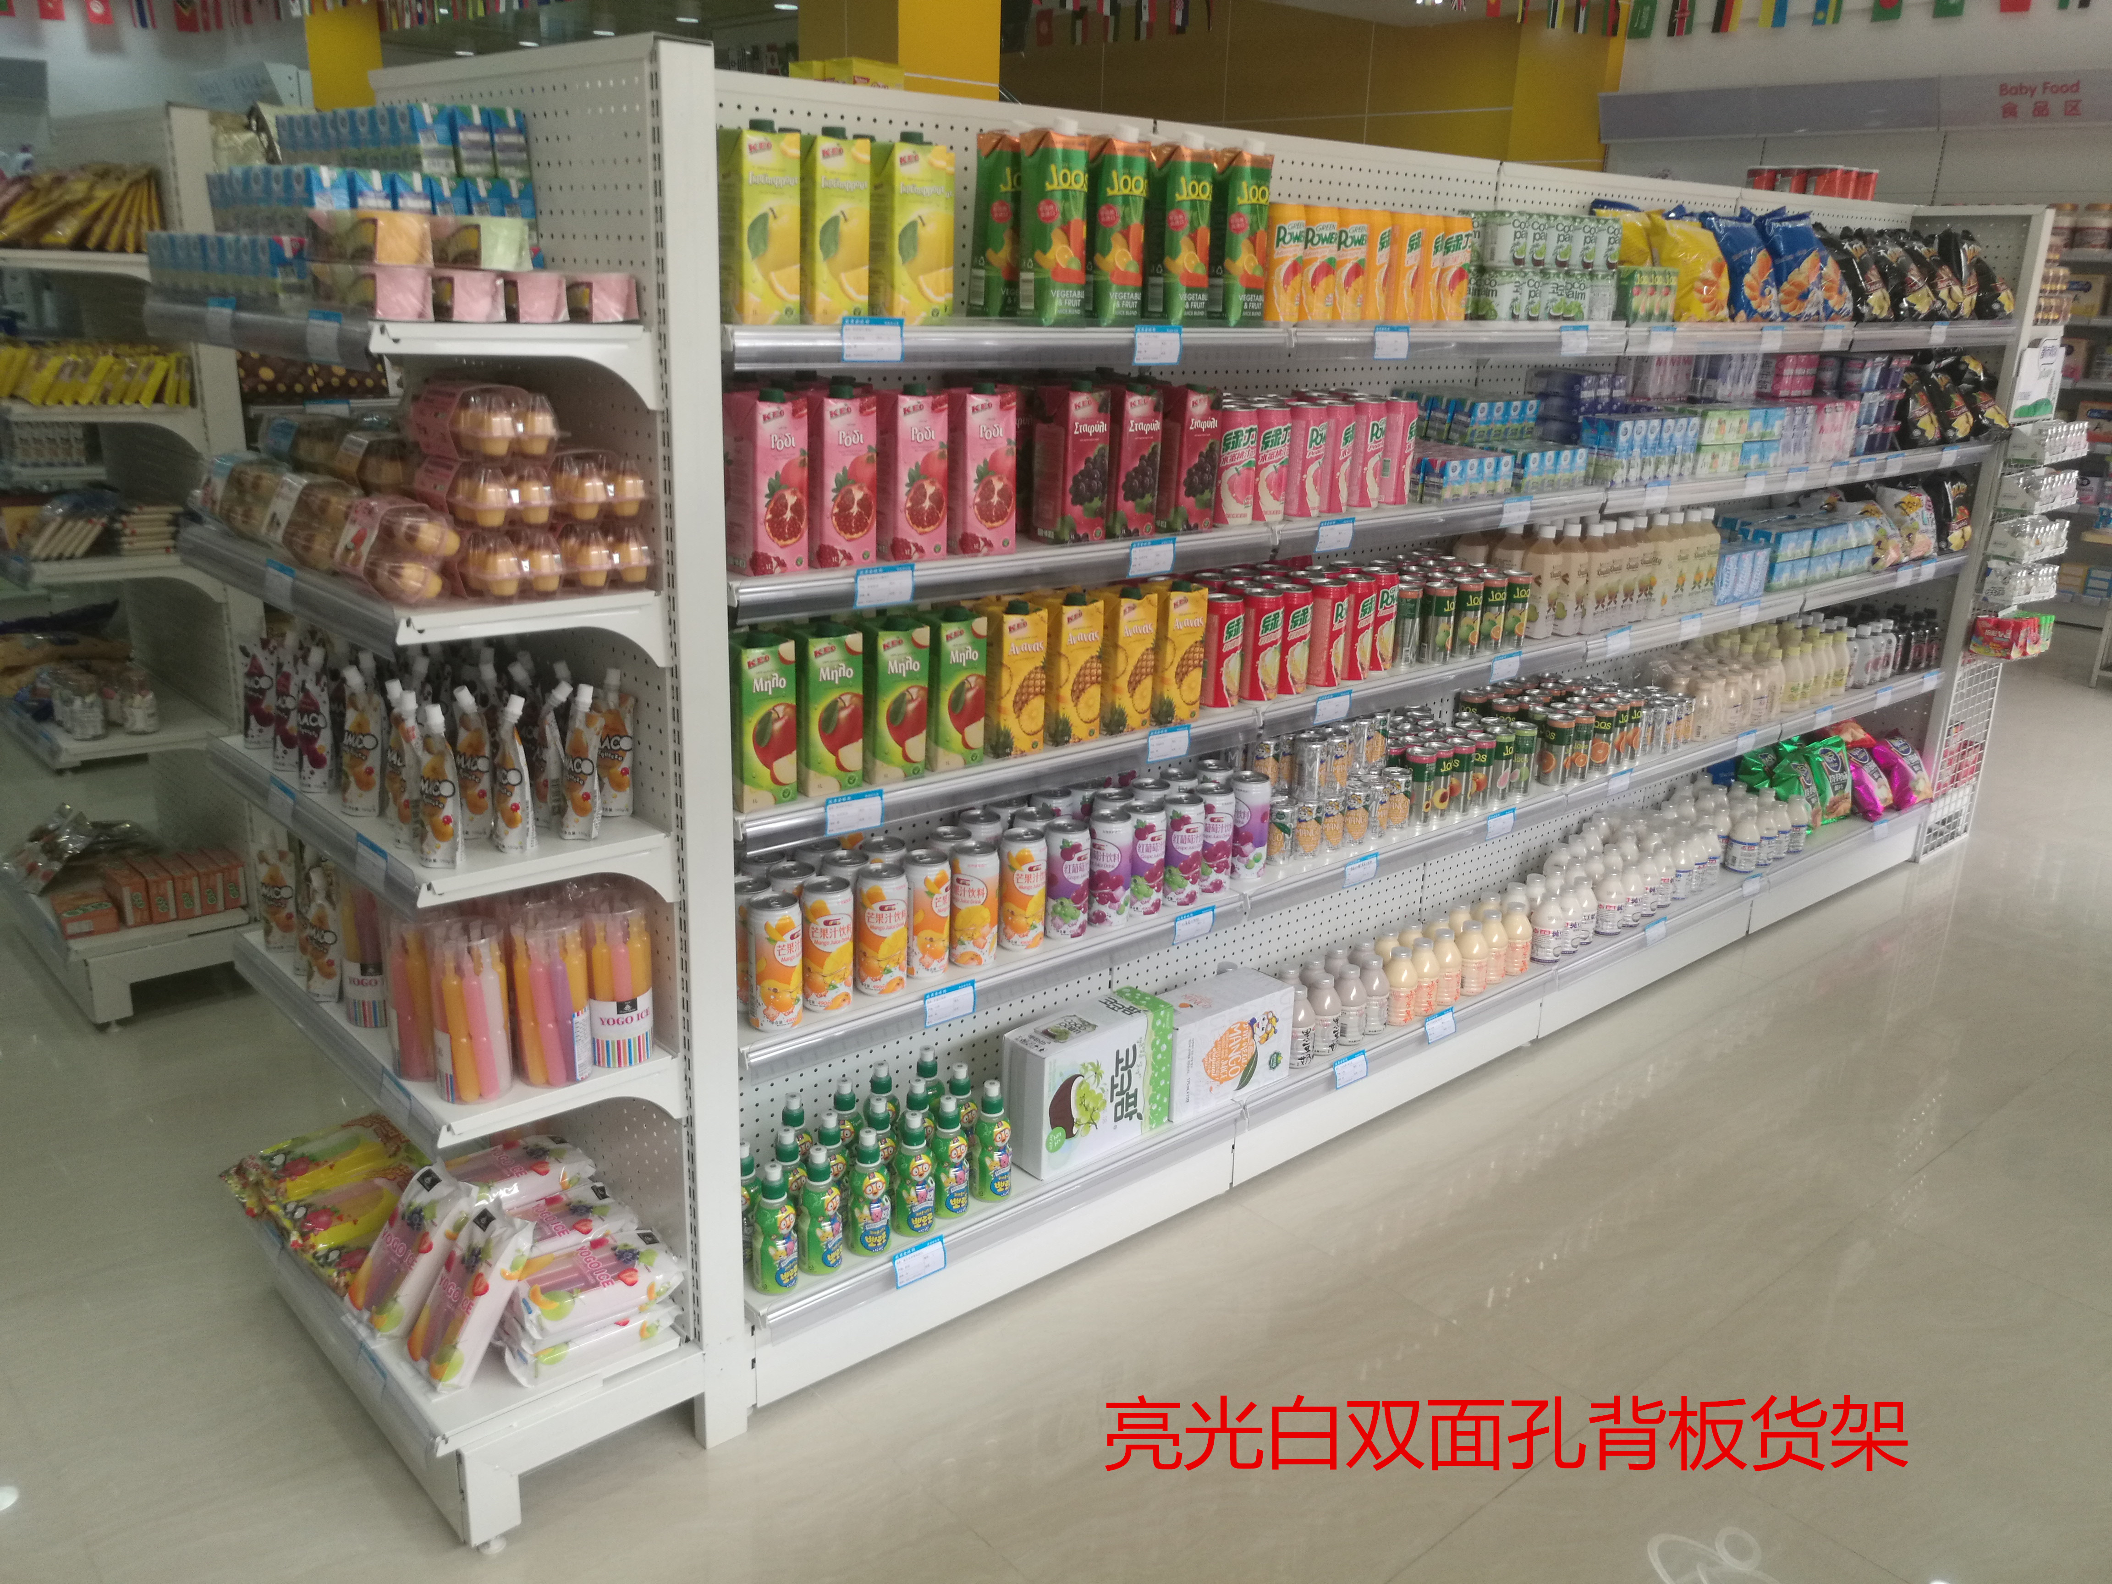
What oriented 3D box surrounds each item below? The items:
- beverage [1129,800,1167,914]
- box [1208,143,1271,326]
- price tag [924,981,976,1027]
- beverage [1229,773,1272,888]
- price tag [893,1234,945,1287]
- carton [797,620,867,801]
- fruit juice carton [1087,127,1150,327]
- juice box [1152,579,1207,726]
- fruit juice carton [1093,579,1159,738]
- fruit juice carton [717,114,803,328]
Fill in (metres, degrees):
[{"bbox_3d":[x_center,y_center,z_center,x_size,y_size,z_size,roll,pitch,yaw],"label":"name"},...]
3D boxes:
[{"bbox_3d":[0.131,0.101,2.474,0.066,0.168,0.066,2,18,-1],"label":"beverage"},{"bbox_3d":[0.248,-0.769,2.279,0.070,0.243,0.070,-14,24,-40],"label":"box"},{"bbox_3d":[-0.142,0.288,2.239,0.086,0.047,0.005,-13,23,-40],"label":"price tag"},{"bbox_3d":[0.312,0.056,2.682,0.066,0.168,0.066,2,18,-1],"label":"beverage"},{"bbox_3d":[-0.186,0.643,2.252,0.083,0.046,0.005,-13,16,-40],"label":"price tag"},{"bbox_3d":[-0.290,-0.109,2.048,0.074,0.208,0.072,-11,21,-36],"label":"carton"},{"bbox_3d":[0.066,-0.744,2.172,0.077,0.248,0.075,-13,23,-39],"label":"fruit juice carton"},{"bbox_3d":[0.166,-0.210,2.419,0.074,0.208,0.072,-12,22,-38],"label":"juice box"},{"bbox_3d":[0.093,-0.198,2.391,0.071,0.216,0.071,-13,23,-39],"label":"fruit juice carton"},{"bbox_3d":[-0.331,-0.636,1.844,0.071,0.216,0.071,-10,21,-33],"label":"fruit juice carton"}]

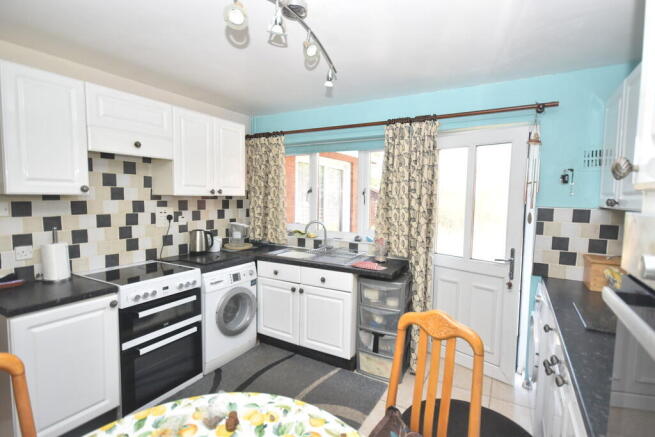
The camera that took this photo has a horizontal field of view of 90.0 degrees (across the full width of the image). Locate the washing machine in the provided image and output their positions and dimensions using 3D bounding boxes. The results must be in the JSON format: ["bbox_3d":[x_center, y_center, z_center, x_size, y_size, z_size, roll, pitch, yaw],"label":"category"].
[{"bbox_3d":[-1.069,0.813,2.985,0.590,0.827,0.599,3,5,30],"label":"washing machine"}]

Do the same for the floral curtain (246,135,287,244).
[{"bbox_3d":[-0.679,-0.313,3.605,0.550,1.160,0.120,3,5,30],"label":"floral curtain"}]

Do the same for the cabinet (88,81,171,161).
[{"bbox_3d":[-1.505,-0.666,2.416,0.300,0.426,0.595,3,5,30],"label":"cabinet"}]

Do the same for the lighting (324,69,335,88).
[{"bbox_3d":[0.015,-0.906,2.120,0.062,0.110,0.065,1,4,0],"label":"lighting"}]

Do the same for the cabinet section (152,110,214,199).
[{"bbox_3d":[-1.253,-0.553,2.858,0.300,0.706,0.406,3,4,30],"label":"cabinet section"}]

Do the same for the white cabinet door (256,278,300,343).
[{"bbox_3d":[-0.459,0.844,3.039,0.470,0.556,0.022,3,4,30],"label":"white cabinet door"}]

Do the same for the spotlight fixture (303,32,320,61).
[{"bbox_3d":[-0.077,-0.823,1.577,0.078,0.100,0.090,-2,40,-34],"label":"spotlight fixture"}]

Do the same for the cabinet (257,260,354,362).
[{"bbox_3d":[-0.091,0.763,3.136,1.015,0.723,0.547,3,5,30],"label":"cabinet"}]

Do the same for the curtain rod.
[{"bbox_3d":[0.335,-0.855,2.973,2.887,0.048,0.055,3,5,30],"label":"curtain rod"}]

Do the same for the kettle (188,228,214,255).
[{"bbox_3d":[-1.187,0.217,3.086,0.225,0.245,0.160,-1,4,-21],"label":"kettle"}]

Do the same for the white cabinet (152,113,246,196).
[{"bbox_3d":[-1.161,-0.564,3.027,0.316,0.703,0.795,3,5,30],"label":"white cabinet"}]

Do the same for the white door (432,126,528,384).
[{"bbox_3d":[1.145,0.283,2.683,0.750,1.980,0.065,3,5,30],"label":"white door"}]

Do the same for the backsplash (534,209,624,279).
[{"bbox_3d":[1.755,0.186,2.313,0.496,0.516,0.020,3,5,30],"label":"backsplash"}]

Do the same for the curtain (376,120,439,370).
[{"bbox_3d":[0.647,0.216,2.813,0.515,2.065,0.180,3,5,30],"label":"curtain"}]

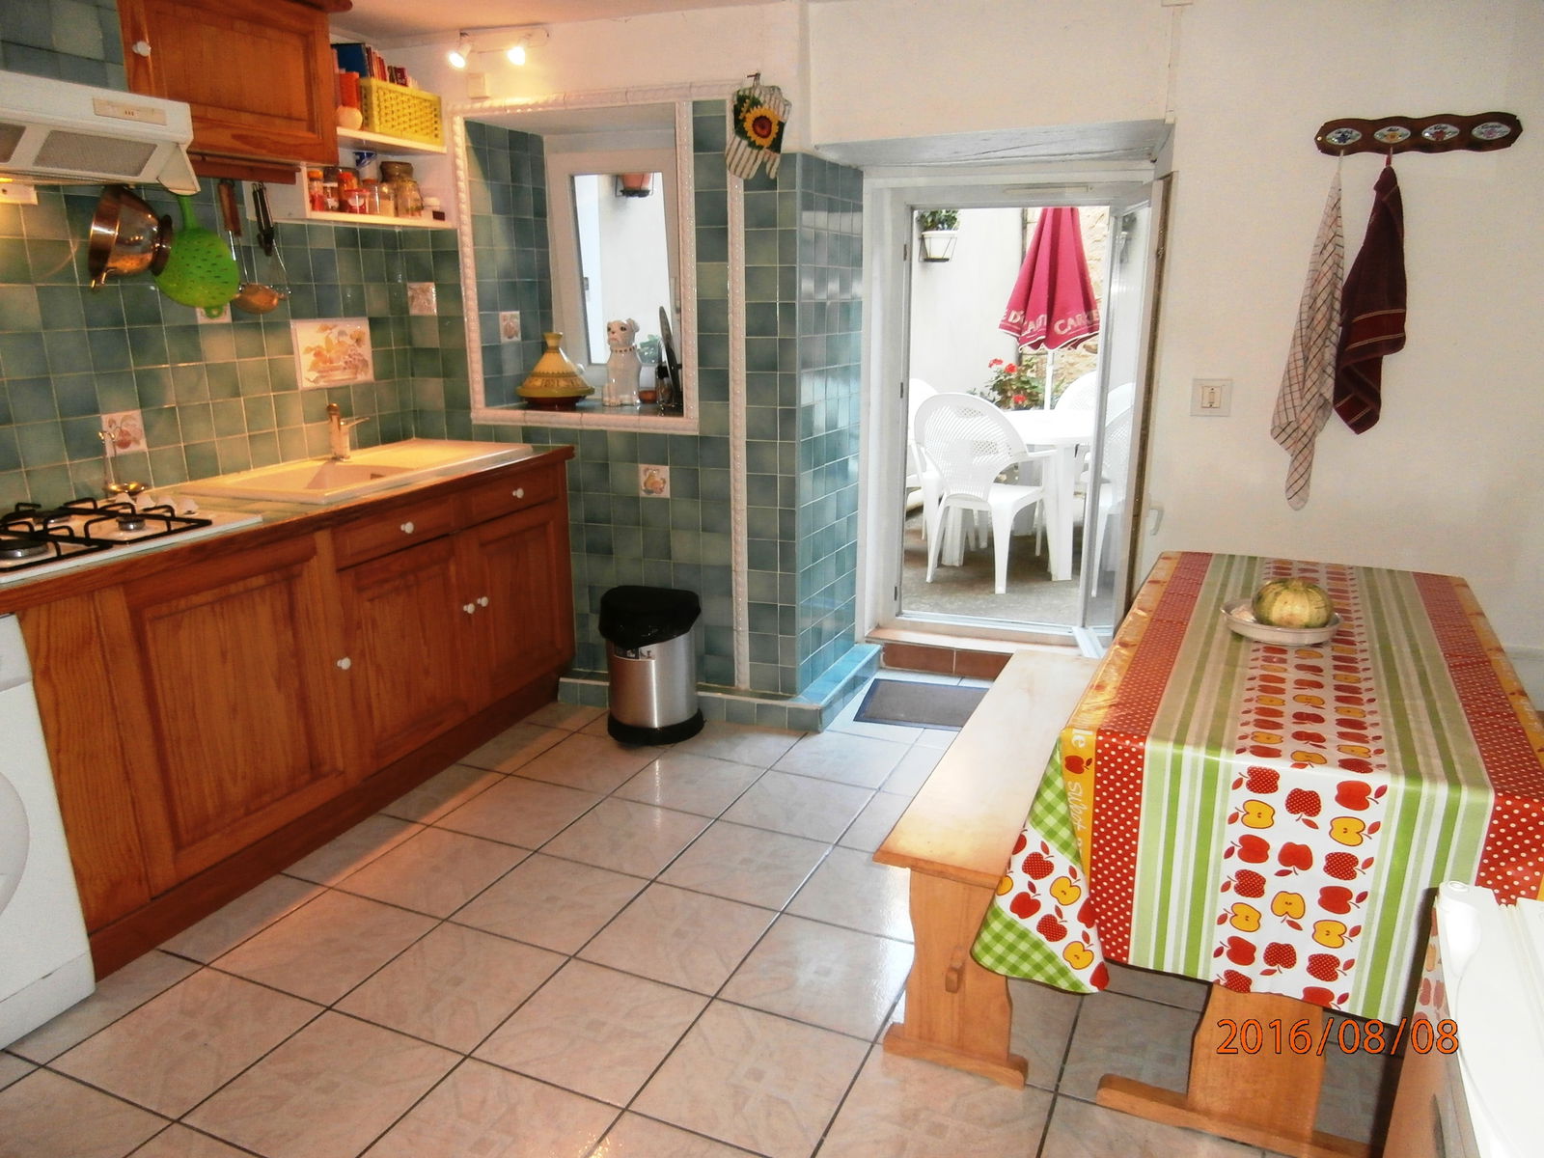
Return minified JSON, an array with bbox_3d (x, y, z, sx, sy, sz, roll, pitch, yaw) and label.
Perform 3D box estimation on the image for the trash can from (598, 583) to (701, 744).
[{"bbox_3d":[-0.380,0.270,3.377,0.300,0.440,0.275,0,15,0],"label":"trash can"}]

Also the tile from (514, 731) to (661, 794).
[{"bbox_3d":[-0.533,0.552,3.192,0.332,0.010,0.332,6,16,24],"label":"tile"}]

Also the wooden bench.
[{"bbox_3d":[0.494,0.550,2.239,0.260,0.465,1.135,6,16,24],"label":"wooden bench"}]

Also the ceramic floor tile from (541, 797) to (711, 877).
[{"bbox_3d":[-0.371,0.670,2.783,0.333,0.010,0.333,6,16,23],"label":"ceramic floor tile"}]

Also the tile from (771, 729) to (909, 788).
[{"bbox_3d":[0.219,0.567,3.364,0.344,0.010,0.344,6,16,23],"label":"tile"}]

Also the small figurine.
[{"bbox_3d":[-0.526,-0.756,3.728,0.105,0.294,0.125,7,16,27],"label":"small figurine"}]

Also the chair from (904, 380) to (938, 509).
[{"bbox_3d":[0.760,-0.590,5.650,0.560,0.880,0.560,9,18,33],"label":"chair"}]

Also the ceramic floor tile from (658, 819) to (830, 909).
[{"bbox_3d":[-0.060,0.697,2.629,0.332,0.010,0.332,6,16,24],"label":"ceramic floor tile"}]

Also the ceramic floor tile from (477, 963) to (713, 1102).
[{"bbox_3d":[-0.349,0.892,2.127,0.344,0.010,0.344,6,16,23],"label":"ceramic floor tile"}]

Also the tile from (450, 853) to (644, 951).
[{"bbox_3d":[-0.508,0.748,2.484,0.333,0.010,0.333,6,16,23],"label":"tile"}]

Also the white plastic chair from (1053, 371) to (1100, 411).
[{"bbox_3d":[1.972,-0.833,6.620,0.570,0.880,0.580,6,16,23],"label":"white plastic chair"}]

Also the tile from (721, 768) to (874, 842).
[{"bbox_3d":[0.075,0.626,2.948,0.333,0.010,0.333,6,16,23],"label":"tile"}]

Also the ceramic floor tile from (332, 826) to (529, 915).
[{"bbox_3d":[-0.847,0.740,2.711,0.344,0.010,0.344,6,16,23],"label":"ceramic floor tile"}]

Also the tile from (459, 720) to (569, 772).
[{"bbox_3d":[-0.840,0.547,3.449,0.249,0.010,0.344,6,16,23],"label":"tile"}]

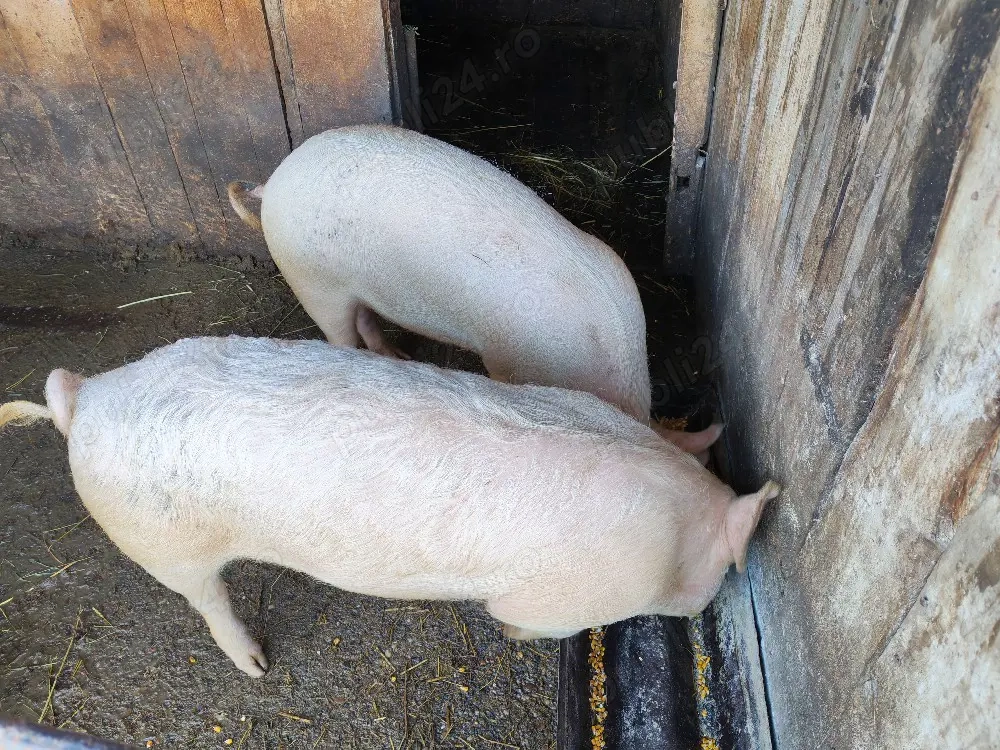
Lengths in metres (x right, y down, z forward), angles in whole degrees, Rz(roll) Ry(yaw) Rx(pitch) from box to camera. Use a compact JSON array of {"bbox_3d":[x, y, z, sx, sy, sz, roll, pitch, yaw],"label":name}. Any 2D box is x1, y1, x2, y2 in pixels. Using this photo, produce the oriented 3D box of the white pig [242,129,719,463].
[{"bbox_3d":[-0.041,-0.132,1.737,1.187,0.593,0.374,26,47,30],"label":"white pig"}]

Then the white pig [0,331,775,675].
[{"bbox_3d":[-0.141,0.231,1.296,1.226,0.593,0.361,4,40,8],"label":"white pig"}]

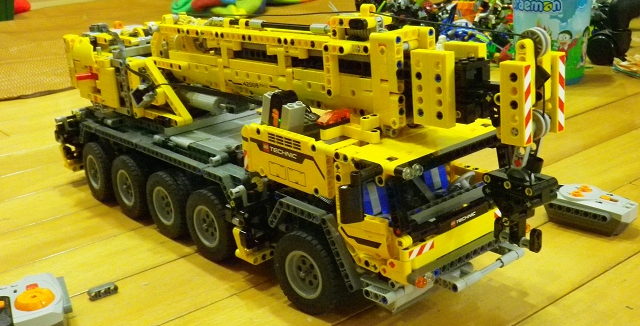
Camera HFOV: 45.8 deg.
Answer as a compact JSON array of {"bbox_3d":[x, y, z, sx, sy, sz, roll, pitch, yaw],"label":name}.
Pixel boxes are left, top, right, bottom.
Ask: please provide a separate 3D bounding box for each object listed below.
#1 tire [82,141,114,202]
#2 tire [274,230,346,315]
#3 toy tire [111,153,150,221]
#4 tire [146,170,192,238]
[{"bbox_3d":[-0.236,0.009,0.819,0.021,0.062,0.062,-11,20,-36],"label":"tire"},{"bbox_3d":[-0.007,0.082,0.571,0.062,0.062,0.021,14,21,39],"label":"tire"},{"bbox_3d":[-0.188,0.024,0.767,0.021,0.062,0.062,-12,20,-39],"label":"toy tire"},{"bbox_3d":[-0.140,0.039,0.715,0.021,0.062,0.062,-13,21,-41],"label":"tire"}]

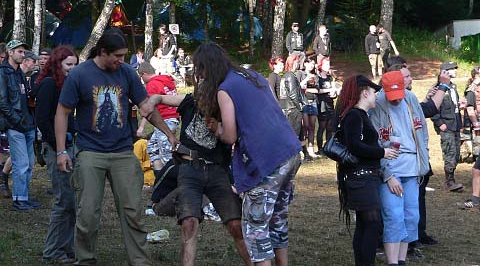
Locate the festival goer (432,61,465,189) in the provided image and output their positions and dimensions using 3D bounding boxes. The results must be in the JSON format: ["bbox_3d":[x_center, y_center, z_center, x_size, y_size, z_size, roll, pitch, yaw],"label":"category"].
[{"bbox_3d":[2.819,-0.083,15.500,0.480,1.770,0.550,2,3,41],"label":"festival goer"}]

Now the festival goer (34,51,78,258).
[{"bbox_3d":[-1.370,0.162,8.800,0.470,1.670,0.500,1,3,30],"label":"festival goer"}]

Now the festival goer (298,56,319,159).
[{"bbox_3d":[1.103,-0.406,18.600,0.470,1.639,0.400,-1,3,-12],"label":"festival goer"}]

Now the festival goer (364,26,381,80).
[{"bbox_3d":[4.277,-2.606,37.000,0.520,1.759,0.380,-2,4,-37],"label":"festival goer"}]

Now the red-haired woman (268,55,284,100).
[{"bbox_3d":[0.654,-0.506,20.000,0.360,1.660,0.470,2,4,45],"label":"red-haired woman"}]

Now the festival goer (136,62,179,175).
[{"bbox_3d":[-1.020,-0.042,14.000,0.500,1.640,0.550,2,3,37],"label":"festival goer"}]

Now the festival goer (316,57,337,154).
[{"bbox_3d":[1.434,-0.448,19.000,0.480,1.608,0.420,-2,4,-34],"label":"festival goer"}]

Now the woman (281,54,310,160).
[{"bbox_3d":[0.884,-0.430,18.600,0.420,1.720,0.500,-2,4,-37],"label":"woman"}]

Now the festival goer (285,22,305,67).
[{"bbox_3d":[1.563,-2.210,32.000,0.560,1.780,0.380,-1,3,-20],"label":"festival goer"}]

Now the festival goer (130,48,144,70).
[{"bbox_3d":[-2.951,-1.897,34.000,0.750,1.220,0.550,1,3,24],"label":"festival goer"}]

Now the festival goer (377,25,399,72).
[{"bbox_3d":[4.568,-2.481,35.500,0.680,1.760,0.420,1,3,21],"label":"festival goer"}]

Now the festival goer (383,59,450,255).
[{"bbox_3d":[1.601,0.195,10.400,0.620,1.760,0.550,-1,3,-12],"label":"festival goer"}]

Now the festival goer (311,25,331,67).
[{"bbox_3d":[2.453,-2.400,34.500,0.540,1.761,0.380,-1,3,-20],"label":"festival goer"}]

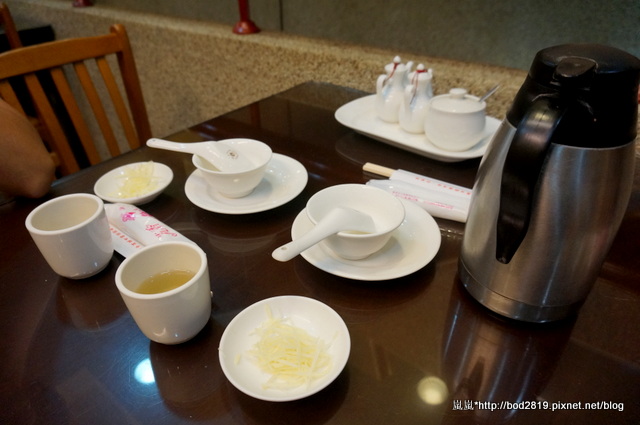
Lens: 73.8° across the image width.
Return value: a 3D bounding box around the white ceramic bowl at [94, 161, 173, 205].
[{"bbox_3d":[-0.258,-0.036,0.599,0.108,0.022,0.108,-1,34,0],"label":"white ceramic bowl"}]

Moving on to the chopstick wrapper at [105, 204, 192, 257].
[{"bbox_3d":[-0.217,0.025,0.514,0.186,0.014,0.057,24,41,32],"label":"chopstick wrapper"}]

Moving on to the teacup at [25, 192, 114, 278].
[{"bbox_3d":[-0.263,0.029,0.459,0.075,0.070,0.075,-1,34,0],"label":"teacup"}]

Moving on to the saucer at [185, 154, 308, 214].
[{"bbox_3d":[-0.101,-0.038,0.599,0.170,0.020,0.170,-1,34,1],"label":"saucer"}]

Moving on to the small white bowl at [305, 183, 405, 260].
[{"bbox_3d":[0.038,0.018,0.466,0.104,0.054,0.104,-1,34,1],"label":"small white bowl"}]

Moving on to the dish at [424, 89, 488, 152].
[{"bbox_3d":[0.215,-0.150,0.680,0.093,0.090,0.093,-1,34,1],"label":"dish"}]

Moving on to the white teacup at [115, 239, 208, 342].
[{"bbox_3d":[-0.135,0.076,0.385,0.075,0.070,0.075,-1,34,1],"label":"white teacup"}]

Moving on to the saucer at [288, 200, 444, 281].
[{"bbox_3d":[0.052,0.028,0.496,0.170,0.020,0.170,-1,34,1],"label":"saucer"}]

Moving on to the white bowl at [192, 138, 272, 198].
[{"bbox_3d":[-0.116,-0.054,0.579,0.104,0.054,0.104,-1,34,0],"label":"white bowl"}]

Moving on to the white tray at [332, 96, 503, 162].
[{"bbox_3d":[0.171,-0.145,0.742,0.293,0.030,0.203,28,44,36],"label":"white tray"}]

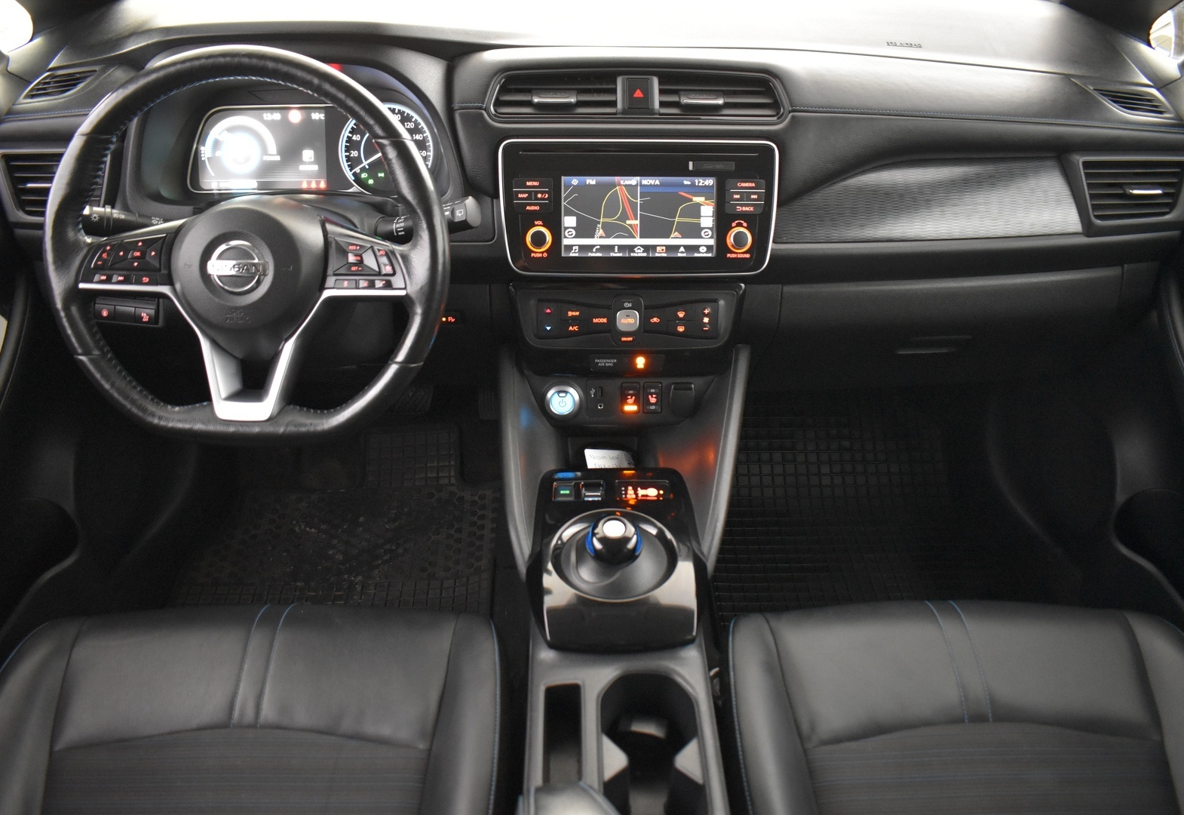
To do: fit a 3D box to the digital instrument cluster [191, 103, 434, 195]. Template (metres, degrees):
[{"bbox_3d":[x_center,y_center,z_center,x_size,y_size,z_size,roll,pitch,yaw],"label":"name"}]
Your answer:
[{"bbox_3d":[-0.332,-0.310,1.110,0.290,0.106,0.050,0,10,-2],"label":"digital instrument cluster"}]

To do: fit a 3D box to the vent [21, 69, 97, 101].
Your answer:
[{"bbox_3d":[-0.624,-0.372,1.082,0.092,0.025,0.046,-3,72,-6],"label":"vent"}]

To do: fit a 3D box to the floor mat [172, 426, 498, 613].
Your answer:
[{"bbox_3d":[-0.381,0.198,1.424,0.480,0.120,0.440,0,34,-2],"label":"floor mat"}]

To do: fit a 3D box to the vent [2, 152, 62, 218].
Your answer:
[{"bbox_3d":[-0.601,-0.253,1.044,0.120,0.071,0.040,0,14,-2],"label":"vent"}]

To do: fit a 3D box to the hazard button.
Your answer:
[{"bbox_3d":[0.053,-0.359,1.055,0.037,0.040,0.020,0,10,-2],"label":"hazard button"}]

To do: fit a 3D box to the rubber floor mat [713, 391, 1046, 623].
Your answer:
[{"bbox_3d":[0.430,0.172,1.443,0.490,0.150,0.460,0,34,-2],"label":"rubber floor mat"}]

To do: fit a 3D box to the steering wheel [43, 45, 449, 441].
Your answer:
[{"bbox_3d":[-0.318,-0.147,0.865,0.372,0.358,0.095,0,9,-2],"label":"steering wheel"}]

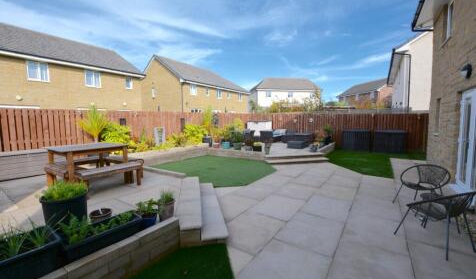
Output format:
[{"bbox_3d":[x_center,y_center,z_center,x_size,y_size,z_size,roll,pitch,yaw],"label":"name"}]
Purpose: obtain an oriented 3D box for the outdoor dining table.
[{"bbox_3d":[-3.449,0.561,4.619,1.500,0.770,1.100,2,5,36],"label":"outdoor dining table"}]

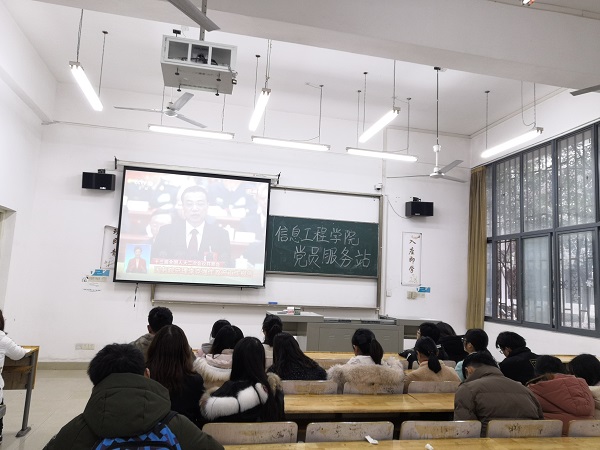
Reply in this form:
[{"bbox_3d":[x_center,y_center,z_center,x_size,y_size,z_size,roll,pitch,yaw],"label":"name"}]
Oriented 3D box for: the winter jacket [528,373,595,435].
[{"bbox_3d":[1.743,1.284,3.126,0.500,0.620,0.500,5,-7,-17],"label":"winter jacket"}]

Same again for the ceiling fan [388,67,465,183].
[{"bbox_3d":[1.873,-1.408,6.433,1.300,1.558,1.300,5,-7,-12],"label":"ceiling fan"}]

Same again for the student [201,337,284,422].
[{"bbox_3d":[-0.351,1.258,2.664,0.490,1.240,0.620,5,-7,-12],"label":"student"}]

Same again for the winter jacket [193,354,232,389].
[{"bbox_3d":[-0.587,1.349,3.748,0.580,0.580,0.460,4,-7,-12],"label":"winter jacket"}]

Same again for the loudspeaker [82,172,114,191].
[{"bbox_3d":[-3.294,-0.693,7.636,0.460,0.260,0.260,5,-7,-16],"label":"loudspeaker"}]

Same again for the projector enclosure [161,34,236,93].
[{"bbox_3d":[-0.865,-1.360,4.032,0.585,0.234,0.475,4,-7,-12],"label":"projector enclosure"}]

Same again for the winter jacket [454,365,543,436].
[{"bbox_3d":[1.244,1.221,2.991,0.580,0.640,0.500,5,-7,-17],"label":"winter jacket"}]

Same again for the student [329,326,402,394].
[{"bbox_3d":[0.486,1.538,4.172,0.640,1.230,0.720,4,-7,-12],"label":"student"}]

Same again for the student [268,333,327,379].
[{"bbox_3d":[-0.076,1.518,4.029,0.520,1.180,0.720,4,-7,-12],"label":"student"}]

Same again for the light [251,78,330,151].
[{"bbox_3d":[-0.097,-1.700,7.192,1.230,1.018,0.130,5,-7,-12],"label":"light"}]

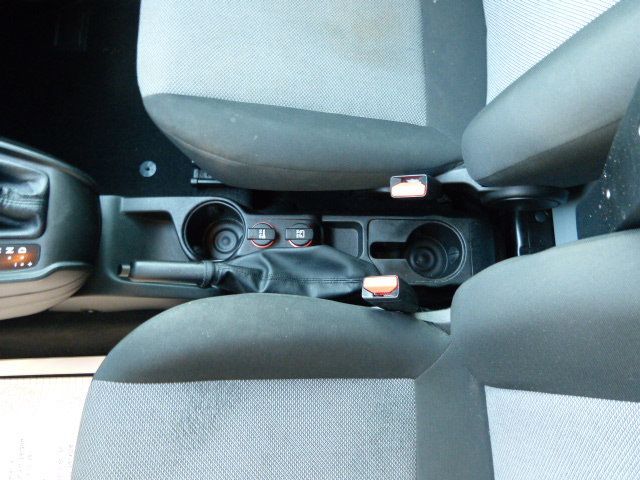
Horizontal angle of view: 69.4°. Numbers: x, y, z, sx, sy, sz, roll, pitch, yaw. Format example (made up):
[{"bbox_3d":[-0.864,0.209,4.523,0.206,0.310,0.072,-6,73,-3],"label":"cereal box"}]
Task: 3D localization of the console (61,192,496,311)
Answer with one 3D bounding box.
[{"bbox_3d":[-0.059,0.028,0.740,0.660,0.190,0.170,1,80,0],"label":"console"}]

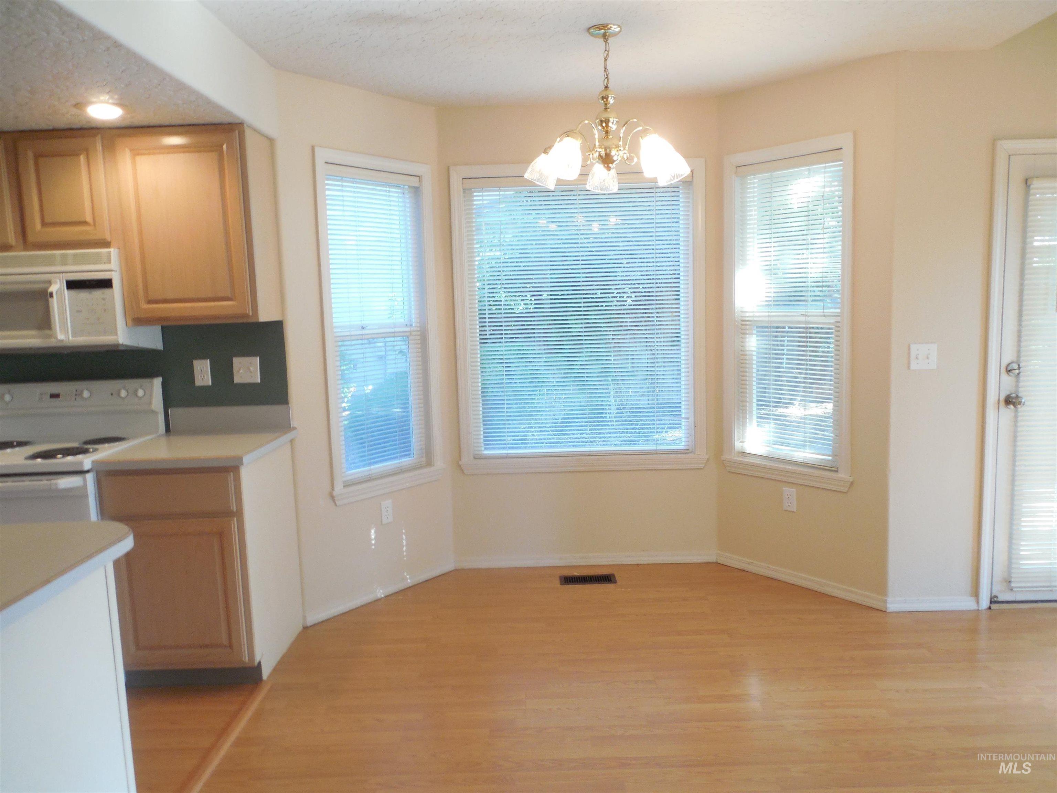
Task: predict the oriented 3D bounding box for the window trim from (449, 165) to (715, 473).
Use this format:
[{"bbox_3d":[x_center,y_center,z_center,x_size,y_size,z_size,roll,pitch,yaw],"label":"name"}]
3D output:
[{"bbox_3d":[0.278,-0.401,4.042,1.340,1.626,0.075,-2,6,1],"label":"window trim"}]

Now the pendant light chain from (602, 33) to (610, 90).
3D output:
[{"bbox_3d":[0.302,-1.293,2.951,0.027,0.210,0.027,-1,6,1],"label":"pendant light chain"}]

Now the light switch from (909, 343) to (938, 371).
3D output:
[{"bbox_3d":[1.756,-0.175,3.386,0.118,0.114,0.014,-1,6,1],"label":"light switch"}]

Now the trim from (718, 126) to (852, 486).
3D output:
[{"bbox_3d":[1.256,-0.393,3.784,0.050,1.654,0.694,-7,8,-40],"label":"trim"}]

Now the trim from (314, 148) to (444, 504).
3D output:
[{"bbox_3d":[-0.714,-0.339,3.792,0.050,1.654,0.692,4,8,40],"label":"trim"}]

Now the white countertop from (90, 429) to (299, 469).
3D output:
[{"bbox_3d":[-1.331,0.213,3.142,0.570,0.038,0.658,-1,6,1],"label":"white countertop"}]

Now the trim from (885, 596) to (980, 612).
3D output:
[{"bbox_3d":[1.837,0.944,3.459,0.418,0.064,0.015,-2,6,1],"label":"trim"}]

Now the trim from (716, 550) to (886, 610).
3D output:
[{"bbox_3d":[1.344,0.926,3.876,0.016,0.072,0.944,-7,8,-40],"label":"trim"}]

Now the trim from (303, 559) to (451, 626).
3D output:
[{"bbox_3d":[-0.707,0.972,3.843,0.015,0.064,0.960,4,9,42],"label":"trim"}]

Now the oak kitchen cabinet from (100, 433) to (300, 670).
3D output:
[{"bbox_3d":[-1.294,0.658,3.132,0.525,0.876,0.603,-2,6,1],"label":"oak kitchen cabinet"}]

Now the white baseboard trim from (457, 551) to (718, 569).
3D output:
[{"bbox_3d":[0.314,0.913,4.244,1.460,0.072,0.016,-1,6,1],"label":"white baseboard trim"}]

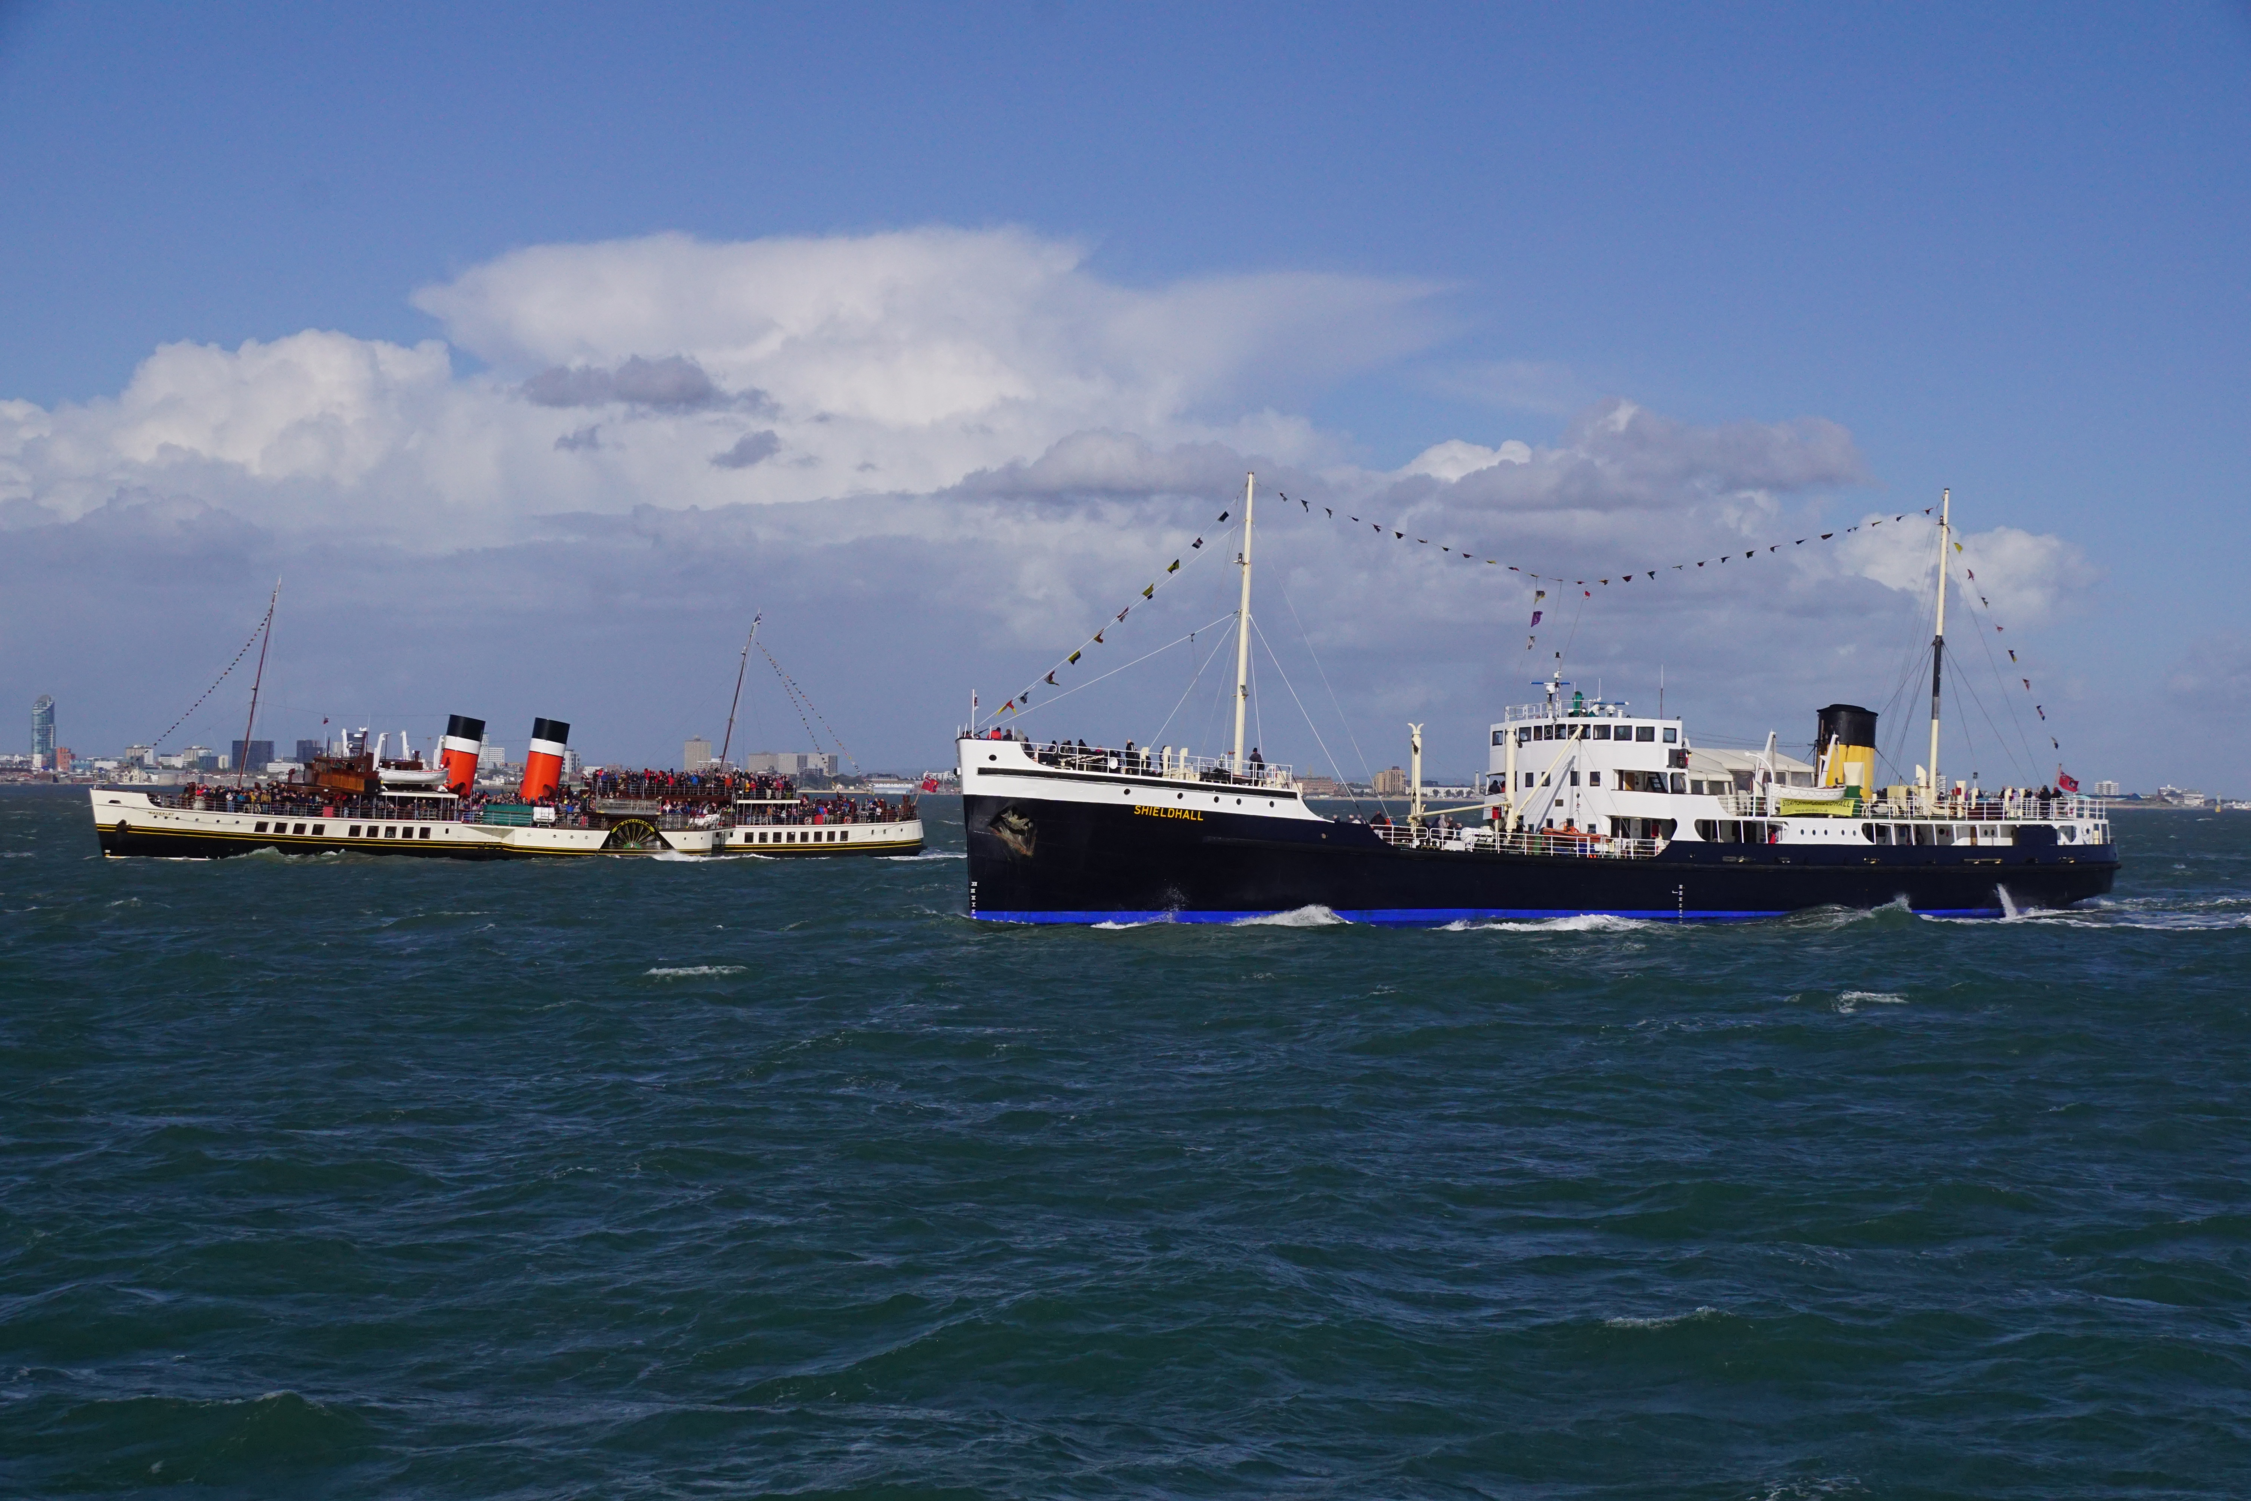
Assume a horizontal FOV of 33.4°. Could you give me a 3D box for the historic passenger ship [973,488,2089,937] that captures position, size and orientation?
[{"bbox_3d":[24.500,-2.720,197.000,81.800,25.300,13.600,1,-1,-38],"label":"historic passenger ship"}]

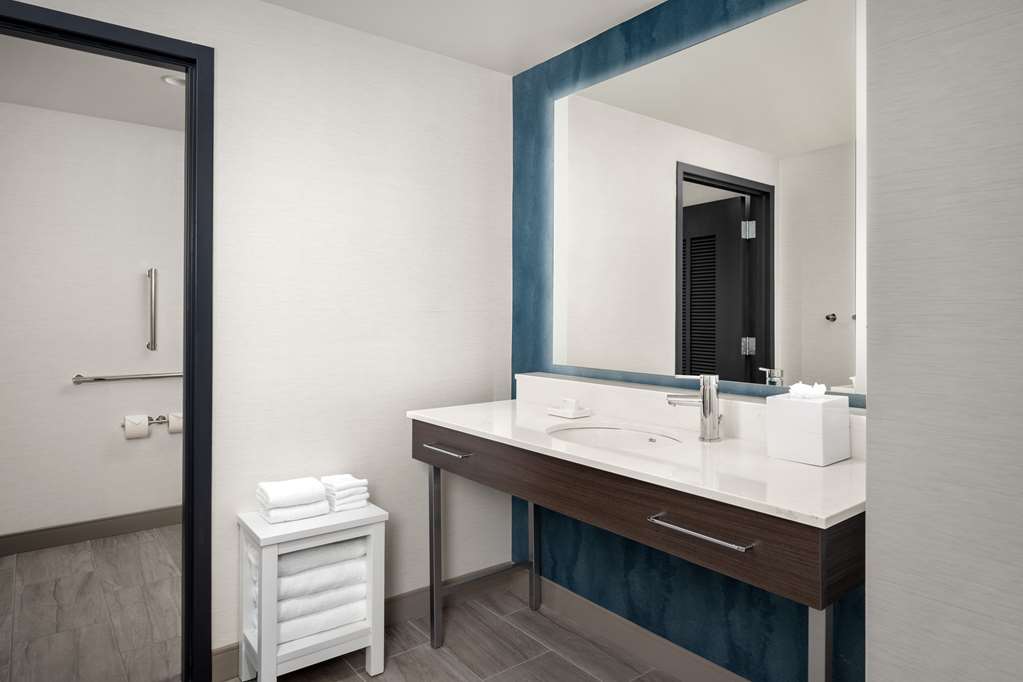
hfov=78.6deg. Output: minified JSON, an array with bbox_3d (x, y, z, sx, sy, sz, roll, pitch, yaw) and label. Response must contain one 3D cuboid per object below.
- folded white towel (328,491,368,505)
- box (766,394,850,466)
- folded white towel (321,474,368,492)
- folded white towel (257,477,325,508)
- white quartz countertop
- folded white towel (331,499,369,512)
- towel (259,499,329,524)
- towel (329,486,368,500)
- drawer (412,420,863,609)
[{"bbox_3d":[-0.593,0.553,2.219,0.123,0.020,0.122,-1,3,-38],"label":"folded white towel"},{"bbox_3d":[0.781,0.225,1.638,0.156,0.161,0.142,-1,3,-38],"label":"box"},{"bbox_3d":[-0.594,0.505,2.215,0.122,0.033,0.125,-1,3,-38],"label":"folded white towel"},{"bbox_3d":[-0.748,0.512,2.119,0.186,0.055,0.145,-1,3,-38],"label":"folded white towel"},{"bbox_3d":[0.312,0.304,1.962,0.582,0.021,1.621,-1,3,-38],"label":"white quartz countertop"},{"bbox_3d":[-0.595,0.573,2.219,0.118,0.019,0.122,-1,3,-38],"label":"folded white towel"},{"bbox_3d":[-0.740,0.563,2.122,0.195,0.046,0.148,-1,3,-38],"label":"towel"},{"bbox_3d":[-0.594,0.532,2.218,0.121,0.022,0.122,-1,3,-38],"label":"towel"},{"bbox_3d":[0.319,0.391,1.943,0.548,0.151,1.556,-1,3,-38],"label":"drawer"}]

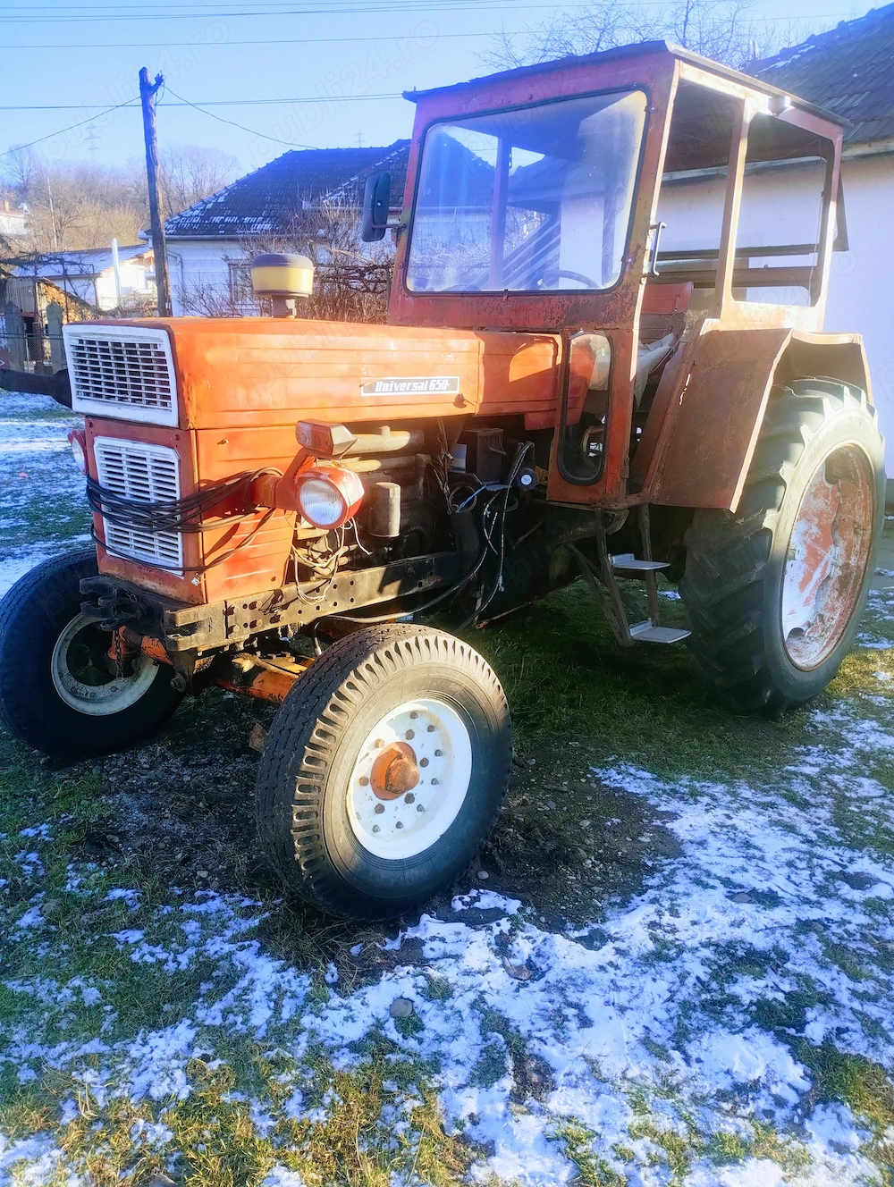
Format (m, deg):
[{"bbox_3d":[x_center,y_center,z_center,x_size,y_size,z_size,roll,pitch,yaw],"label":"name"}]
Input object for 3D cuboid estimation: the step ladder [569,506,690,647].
[{"bbox_3d":[0.719,-0.089,3.631,0.430,0.550,0.390,14,19,39],"label":"step ladder"}]

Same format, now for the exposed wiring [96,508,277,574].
[{"bbox_3d":[-0.826,-0.200,2.943,0.700,0.190,0.290,14,19,39],"label":"exposed wiring"}]

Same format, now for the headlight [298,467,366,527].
[{"bbox_3d":[-0.313,-0.269,2.612,0.168,0.168,0.125,9,32,26],"label":"headlight"}]

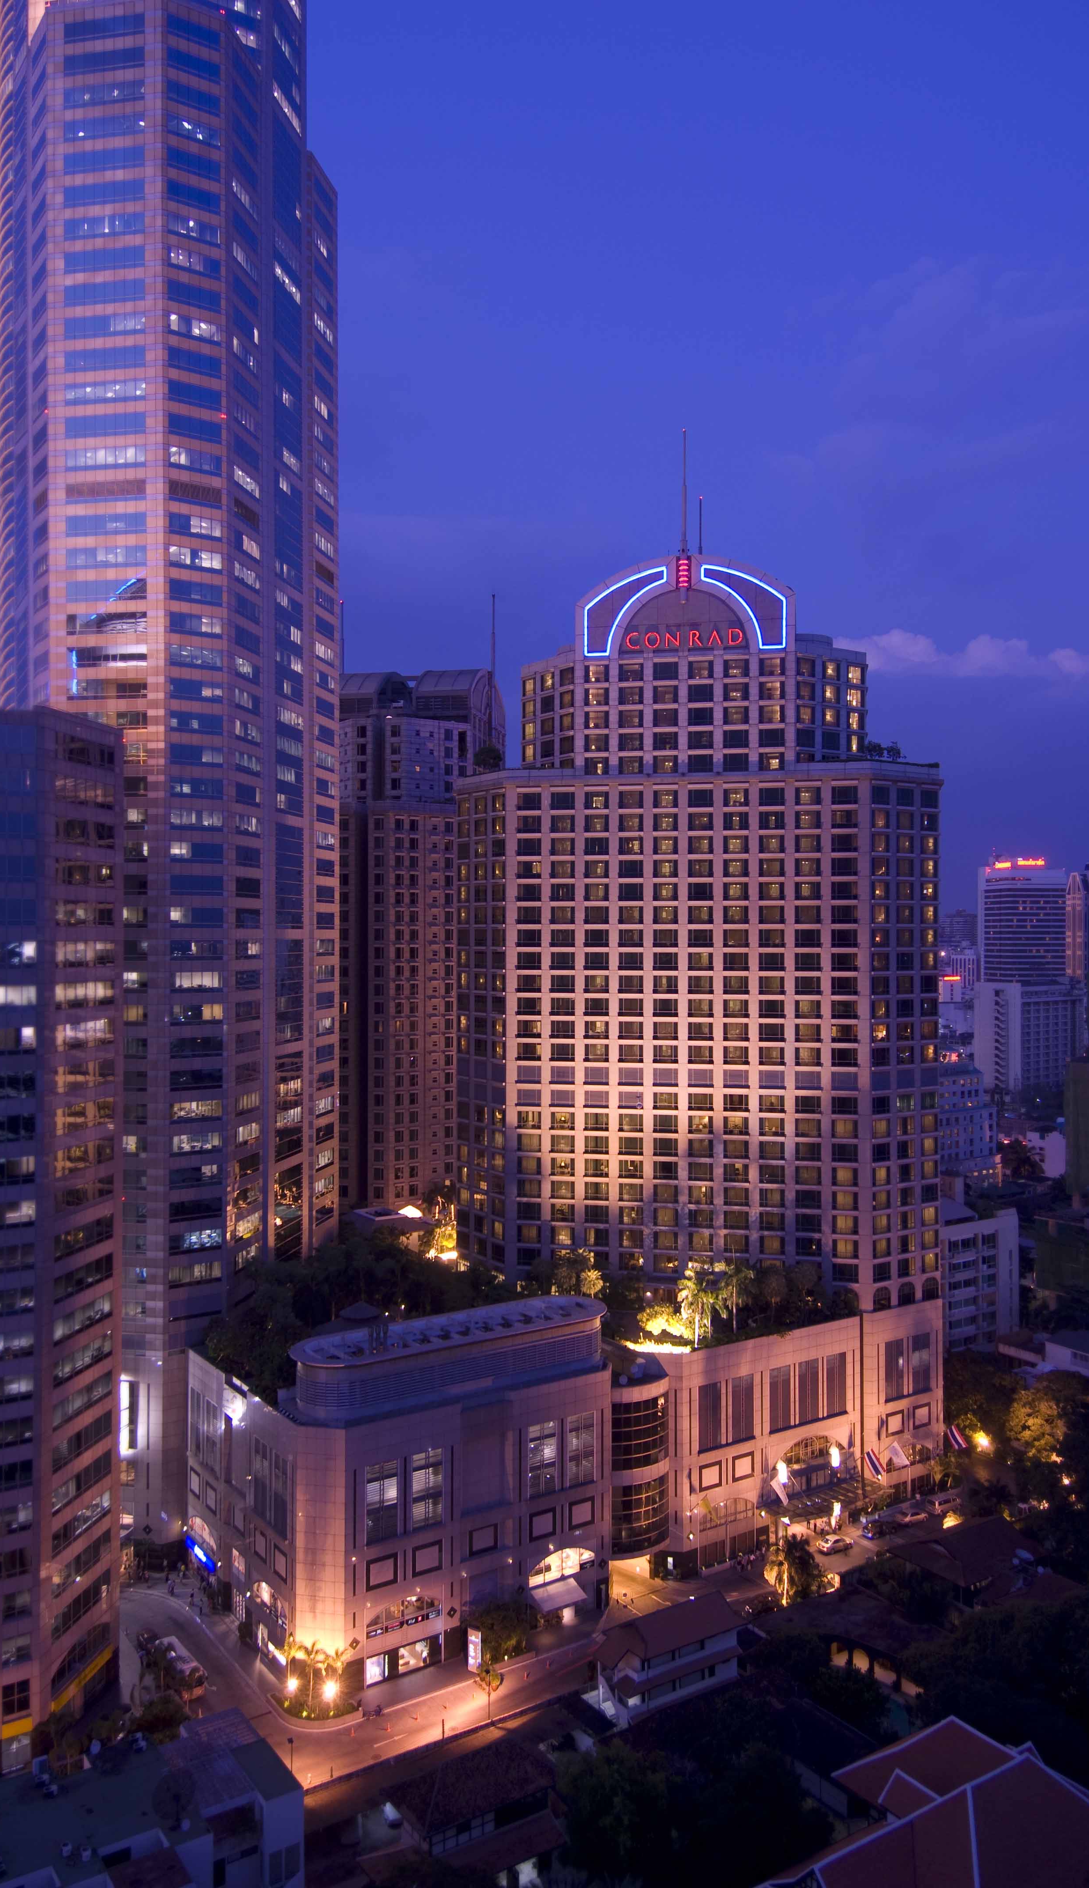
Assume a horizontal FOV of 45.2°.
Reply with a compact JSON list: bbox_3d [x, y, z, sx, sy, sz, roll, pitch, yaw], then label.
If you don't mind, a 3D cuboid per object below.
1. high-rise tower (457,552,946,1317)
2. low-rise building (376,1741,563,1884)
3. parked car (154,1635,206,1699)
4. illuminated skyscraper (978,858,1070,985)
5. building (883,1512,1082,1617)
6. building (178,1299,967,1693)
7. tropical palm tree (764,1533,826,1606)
[{"bbox_3d":[21.530,-2.400,191.490,69.500,102.700,25.000,0,0,12],"label":"high-rise tower"},{"bbox_3d":[-5.570,72.070,108.560,12.700,9.000,10.600,0,0,-32],"label":"low-rise building"},{"bbox_3d":[-37.690,75.070,135.890,2.400,2.800,8.500,0,0,-32],"label":"parked car"},{"bbox_3d":[266.870,13.610,733.390,44.450,121.000,19.000,0,0,3],"label":"illuminated skyscraper"},{"bbox_3d":[50.730,72.010,150.780,17.400,8.800,14.200,0,0,-32],"label":"building"},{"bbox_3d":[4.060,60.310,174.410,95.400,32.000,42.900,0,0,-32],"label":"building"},{"bbox_3d":[29.200,72.700,152.490,6.800,7.400,6.200,0,0,11],"label":"tropical palm tree"}]

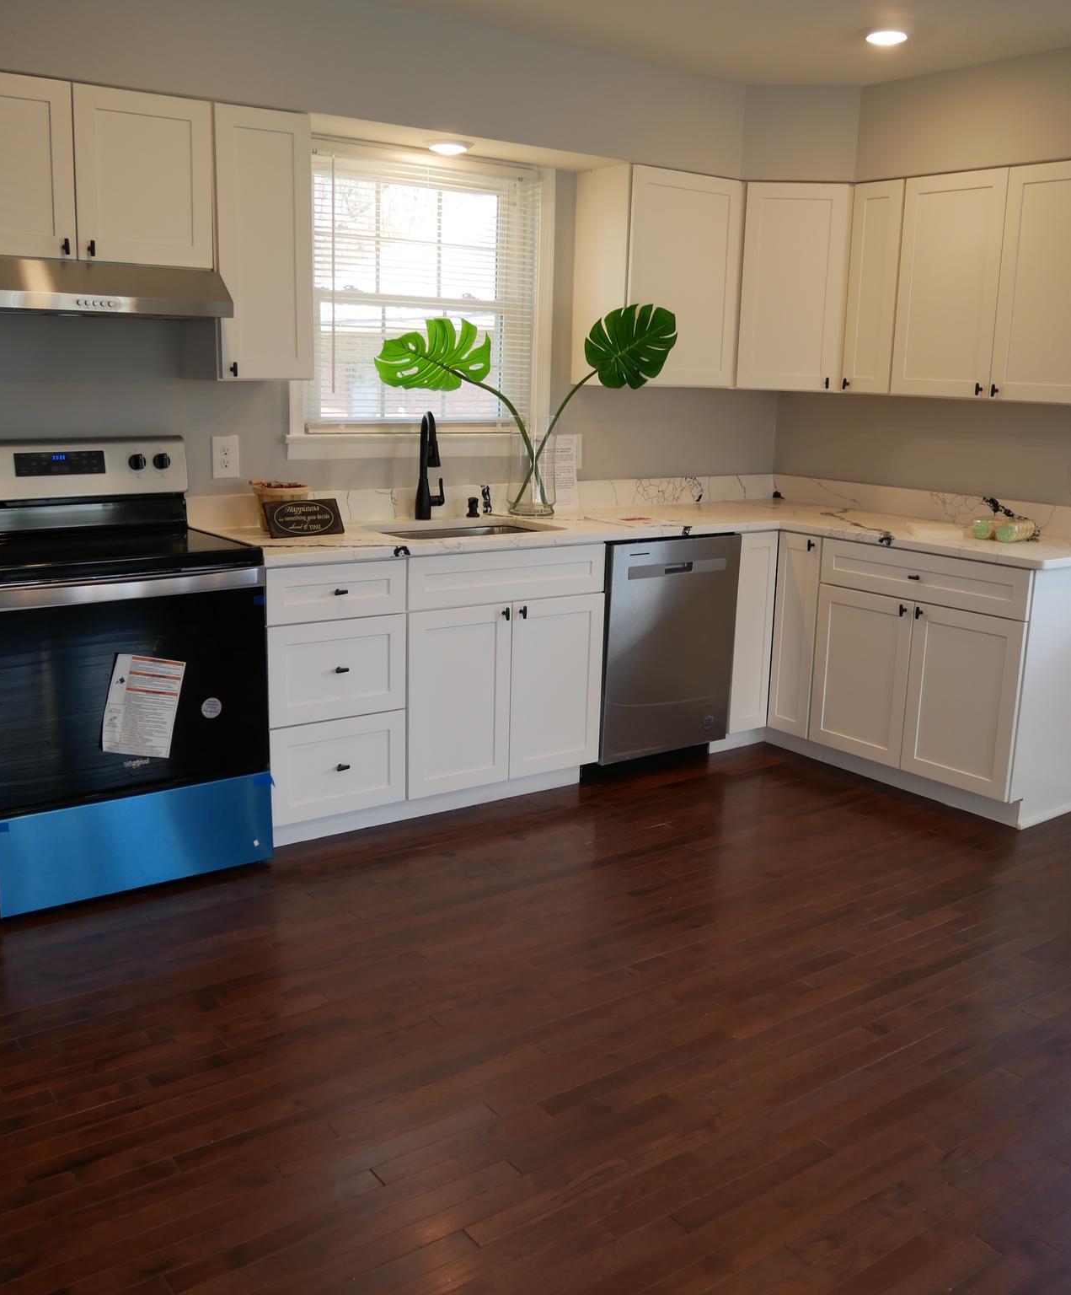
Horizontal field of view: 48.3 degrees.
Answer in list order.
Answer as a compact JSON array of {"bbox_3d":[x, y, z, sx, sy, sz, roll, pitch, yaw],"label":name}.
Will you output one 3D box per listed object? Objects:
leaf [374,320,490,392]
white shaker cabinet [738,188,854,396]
[{"bbox_3d":[-0.340,-0.979,4.002,0.385,0.262,0.150,-3,13,-19],"label":"leaf"},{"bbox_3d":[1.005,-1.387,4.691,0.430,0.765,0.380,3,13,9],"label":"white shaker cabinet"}]

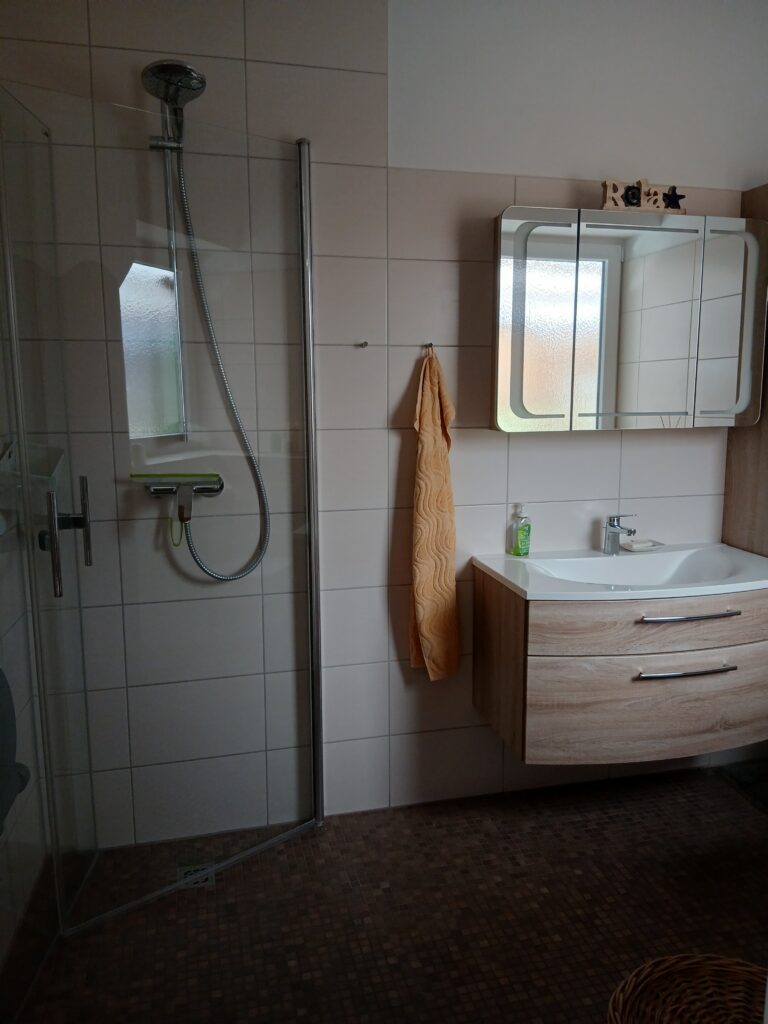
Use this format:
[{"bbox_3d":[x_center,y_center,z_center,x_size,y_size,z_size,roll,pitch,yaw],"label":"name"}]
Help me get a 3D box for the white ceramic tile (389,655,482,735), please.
[{"bbox_3d":[0.204,0.598,2.542,0.385,0.250,0.010,-3,9,-14],"label":"white ceramic tile"}]

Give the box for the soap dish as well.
[{"bbox_3d":[0.862,0.118,2.591,0.120,0.025,0.090,-3,9,-14],"label":"soap dish"}]

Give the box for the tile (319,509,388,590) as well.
[{"bbox_3d":[-0.180,0.122,2.387,0.400,0.250,0.010,-3,9,-14],"label":"tile"}]

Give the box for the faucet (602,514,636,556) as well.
[{"bbox_3d":[0.767,0.074,2.491,0.050,0.153,0.155,-3,9,-14],"label":"faucet"}]

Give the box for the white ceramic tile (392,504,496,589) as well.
[{"bbox_3d":[0.204,0.105,2.488,0.390,0.250,0.012,-3,9,-14],"label":"white ceramic tile"}]

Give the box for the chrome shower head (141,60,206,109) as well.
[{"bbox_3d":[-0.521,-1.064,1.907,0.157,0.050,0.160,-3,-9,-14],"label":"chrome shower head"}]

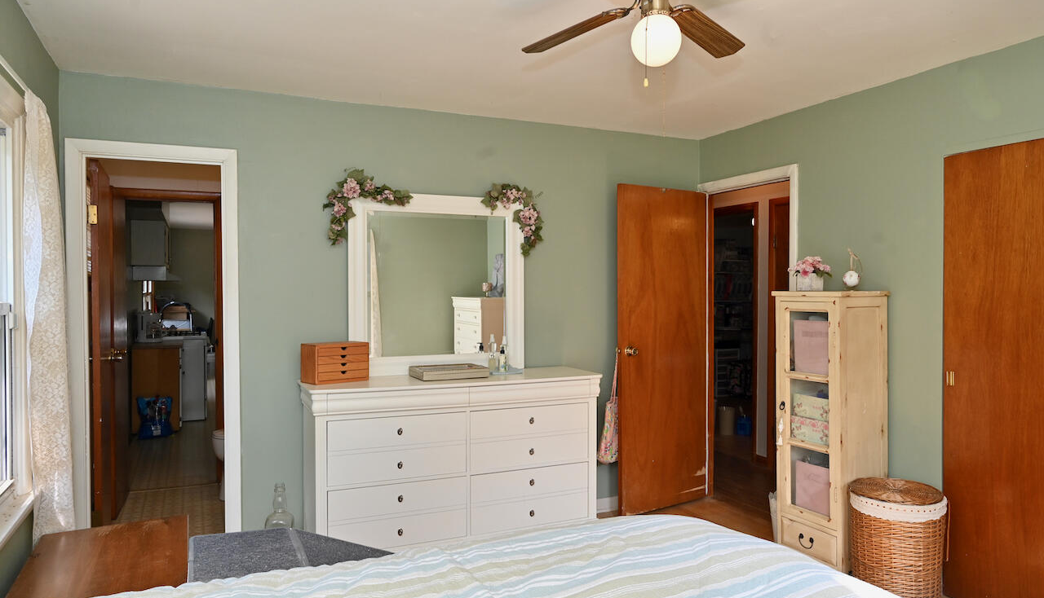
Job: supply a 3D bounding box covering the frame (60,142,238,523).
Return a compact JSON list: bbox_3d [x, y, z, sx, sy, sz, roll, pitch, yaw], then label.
[{"bbox_3d":[-1.781,0.317,3.400,0.733,2.124,0.130,-1,1,-25],"label":"frame"}]

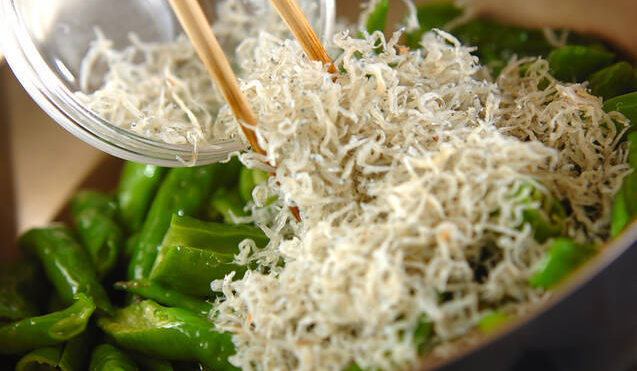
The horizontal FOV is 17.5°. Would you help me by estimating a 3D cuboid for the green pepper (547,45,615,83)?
[{"bbox_3d":[0.095,-0.044,0.760,0.030,0.014,0.015,-5,36,-7],"label":"green pepper"}]

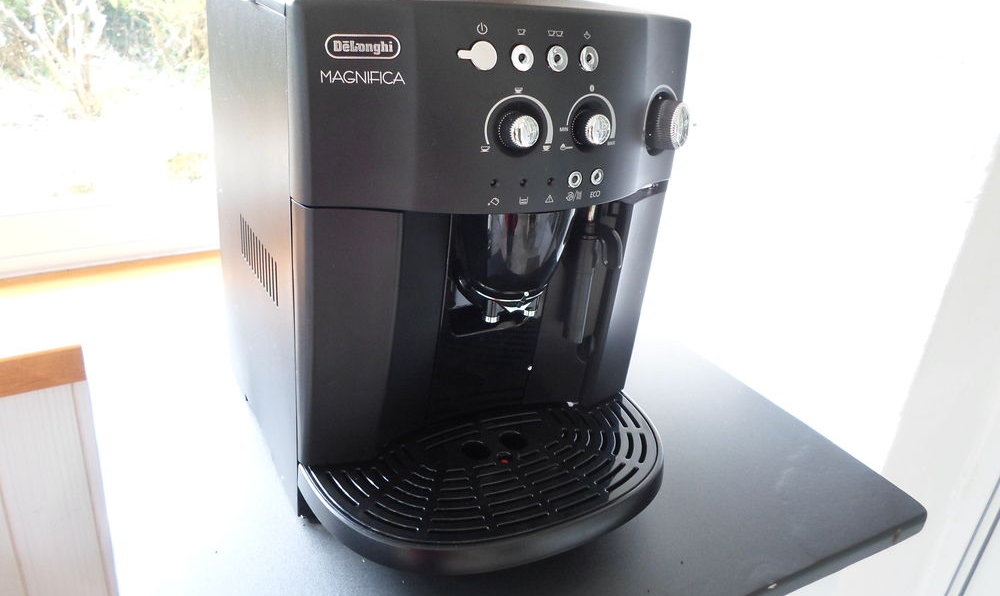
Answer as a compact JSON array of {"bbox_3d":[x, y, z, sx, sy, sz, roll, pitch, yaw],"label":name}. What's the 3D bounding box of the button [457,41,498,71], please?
[{"bbox_3d":[-0.012,-0.136,0.406,0.025,0.016,0.005,-6,17,-25],"label":"button"}]

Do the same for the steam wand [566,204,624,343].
[{"bbox_3d":[0.071,-0.018,0.540,0.042,0.111,0.024,-9,29,-29],"label":"steam wand"}]

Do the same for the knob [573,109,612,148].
[{"bbox_3d":[0.059,-0.106,0.453,0.022,0.022,0.016,-11,19,-32],"label":"knob"}]

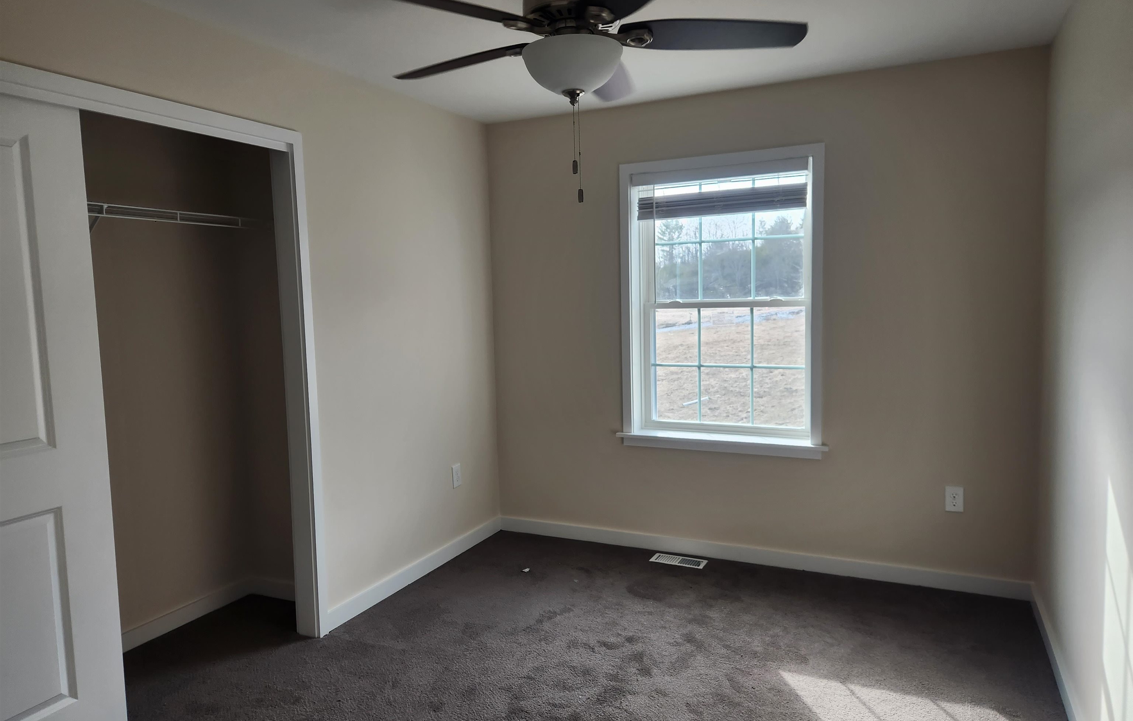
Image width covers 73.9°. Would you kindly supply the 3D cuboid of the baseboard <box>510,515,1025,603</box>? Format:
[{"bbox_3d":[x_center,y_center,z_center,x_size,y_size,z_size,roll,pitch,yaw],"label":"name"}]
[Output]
[{"bbox_3d":[0.848,1.016,3.987,2.785,0.083,0.016,1,6,26],"label":"baseboard"}]

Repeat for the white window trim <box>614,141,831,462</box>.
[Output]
[{"bbox_3d":[0.797,-0.284,3.926,1.055,1.525,0.130,1,6,26],"label":"white window trim"}]

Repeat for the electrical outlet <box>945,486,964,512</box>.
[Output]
[{"bbox_3d":[1.800,0.645,3.492,0.072,0.115,0.010,1,6,26],"label":"electrical outlet"}]

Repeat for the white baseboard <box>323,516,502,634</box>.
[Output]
[{"bbox_3d":[-0.717,1.062,3.933,0.016,0.083,1.480,1,6,26],"label":"white baseboard"}]

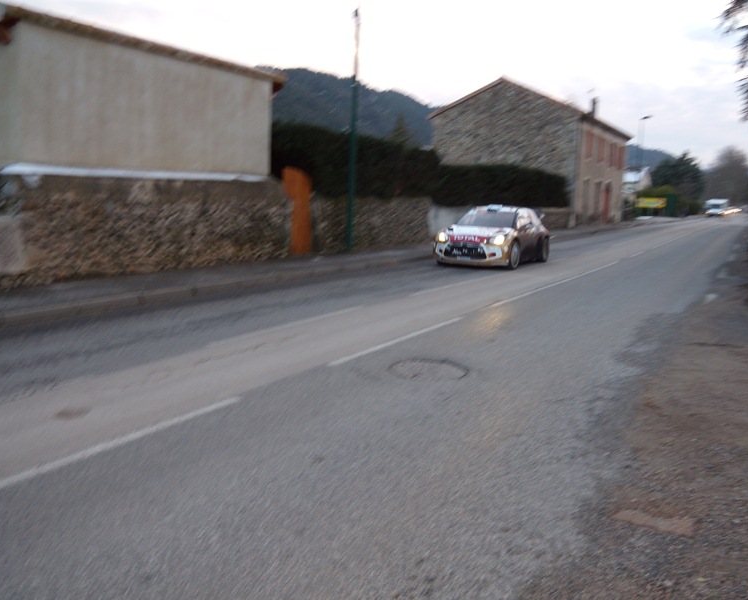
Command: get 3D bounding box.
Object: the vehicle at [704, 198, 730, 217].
[{"bbox_3d":[60.550,-16.296,114.000,2.200,2.800,6.000,9,12,38],"label":"vehicle"}]

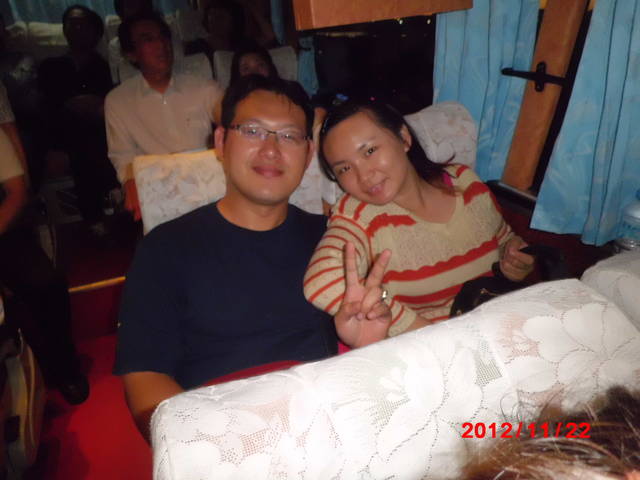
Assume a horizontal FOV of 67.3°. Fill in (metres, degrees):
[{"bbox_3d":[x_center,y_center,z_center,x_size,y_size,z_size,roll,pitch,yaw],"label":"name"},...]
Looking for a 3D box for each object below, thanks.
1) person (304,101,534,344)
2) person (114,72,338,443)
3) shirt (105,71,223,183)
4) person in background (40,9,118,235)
[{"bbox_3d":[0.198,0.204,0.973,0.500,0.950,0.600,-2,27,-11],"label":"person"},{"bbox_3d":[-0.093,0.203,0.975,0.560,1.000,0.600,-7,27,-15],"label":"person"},{"bbox_3d":[-0.559,-0.310,1.754,0.470,0.540,0.320,-9,28,-18],"label":"shirt"},{"bbox_3d":[-1.294,-0.620,2.639,0.500,1.200,0.660,-9,28,-18],"label":"person in background"}]

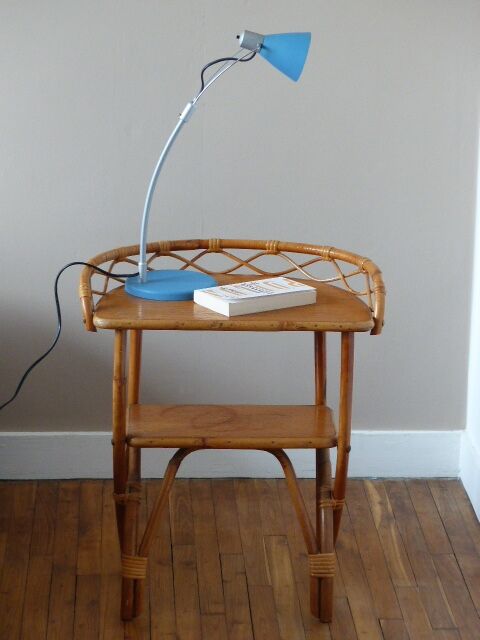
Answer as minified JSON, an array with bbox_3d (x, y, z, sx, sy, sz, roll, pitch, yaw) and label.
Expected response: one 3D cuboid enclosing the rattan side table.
[{"bbox_3d":[-0.018,0.195,3.747,0.515,0.618,0.330,0,16,-1],"label":"rattan side table"}]

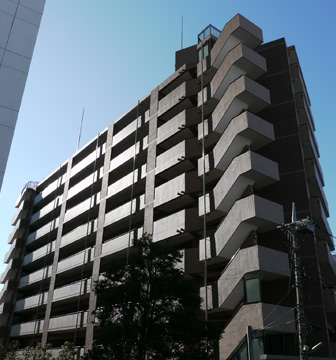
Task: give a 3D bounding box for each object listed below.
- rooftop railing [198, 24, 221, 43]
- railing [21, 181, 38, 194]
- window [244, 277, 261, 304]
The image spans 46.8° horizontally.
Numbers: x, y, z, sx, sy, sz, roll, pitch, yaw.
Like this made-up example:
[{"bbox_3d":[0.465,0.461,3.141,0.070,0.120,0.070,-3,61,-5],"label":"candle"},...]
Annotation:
[{"bbox_3d":[3.505,-11.195,30.995,1.568,1.012,1.454,20,-32,-34],"label":"rooftop railing"},{"bbox_3d":[-20.582,1.400,57.562,1.454,1.054,3.477,20,-32,-34],"label":"railing"},{"bbox_3d":[4.302,5.616,19.707,0.114,1.211,1.054,20,-32,-34],"label":"window"}]

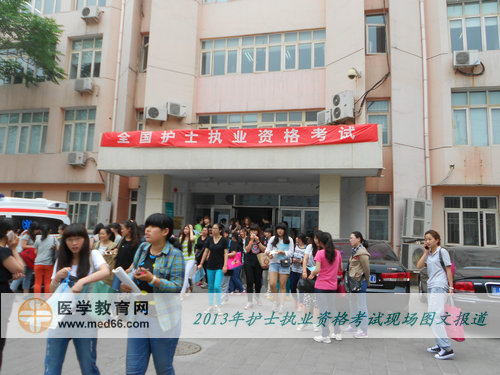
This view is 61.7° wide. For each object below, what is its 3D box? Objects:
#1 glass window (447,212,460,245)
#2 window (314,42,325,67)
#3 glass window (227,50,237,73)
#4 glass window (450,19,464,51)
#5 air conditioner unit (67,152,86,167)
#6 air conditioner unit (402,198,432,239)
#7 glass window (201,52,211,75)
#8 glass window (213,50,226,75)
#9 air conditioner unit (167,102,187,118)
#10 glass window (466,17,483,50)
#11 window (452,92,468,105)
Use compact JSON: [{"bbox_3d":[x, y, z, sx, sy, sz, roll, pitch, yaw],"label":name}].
[{"bbox_3d":[7.117,1.420,14.644,0.467,1.164,0.100,0,-8,15],"label":"glass window"},{"bbox_3d":[2.757,-5.278,16.710,0.470,1.092,0.100,0,-8,15],"label":"window"},{"bbox_3d":[-0.776,-5.423,18.066,0.450,1.030,0.080,0,-8,13],"label":"glass window"},{"bbox_3d":[7.597,-5.582,15.345,0.461,1.272,0.100,0,-8,15],"label":"glass window"},{"bbox_3d":[-7.686,-1.259,18.643,0.800,0.530,0.280,0,-8,14],"label":"air conditioner unit"},{"bbox_3d":[5.525,1.040,13.800,0.940,1.245,0.365,6,-9,-27],"label":"air conditioner unit"},{"bbox_3d":[-1.973,-5.548,18.777,0.475,1.076,0.063,0,-8,14],"label":"glass window"},{"bbox_3d":[-1.319,-5.413,18.193,0.570,1.100,0.080,0,-8,13],"label":"glass window"},{"bbox_3d":[-3.110,-3.299,17.863,0.790,0.530,0.280,6,-9,-25],"label":"air conditioner unit"},{"bbox_3d":[8.454,-5.784,15.784,0.523,1.311,0.063,0,-8,14],"label":"glass window"},{"bbox_3d":[7.111,-3.005,14.154,0.469,0.400,0.070,0,-8,13],"label":"window"}]

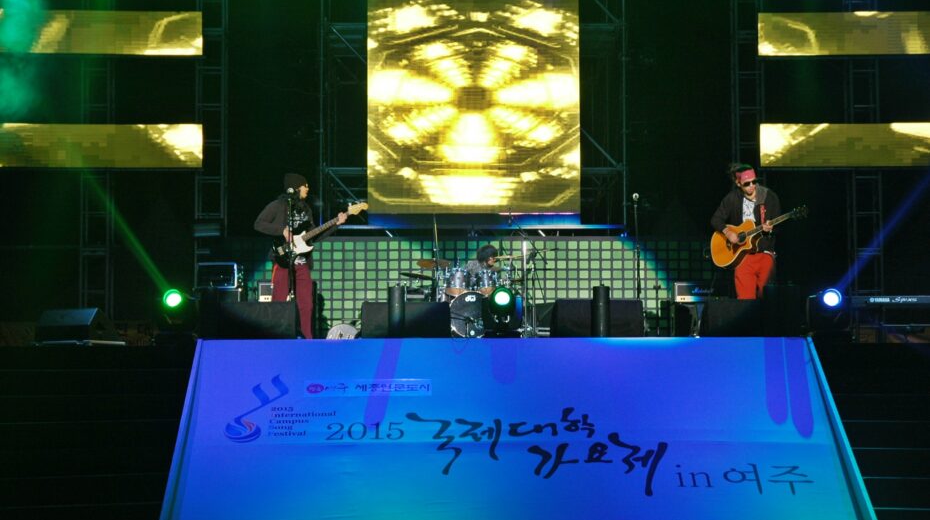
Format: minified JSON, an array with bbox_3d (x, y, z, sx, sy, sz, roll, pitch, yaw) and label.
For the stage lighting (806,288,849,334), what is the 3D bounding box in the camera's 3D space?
[{"bbox_3d":[3.441,0.508,16.900,0.400,0.490,0.400,0,-3,-8],"label":"stage lighting"}]

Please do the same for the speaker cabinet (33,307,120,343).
[{"bbox_3d":[-3.649,0.622,16.900,0.750,0.370,0.520,-2,-4,28],"label":"speaker cabinet"}]

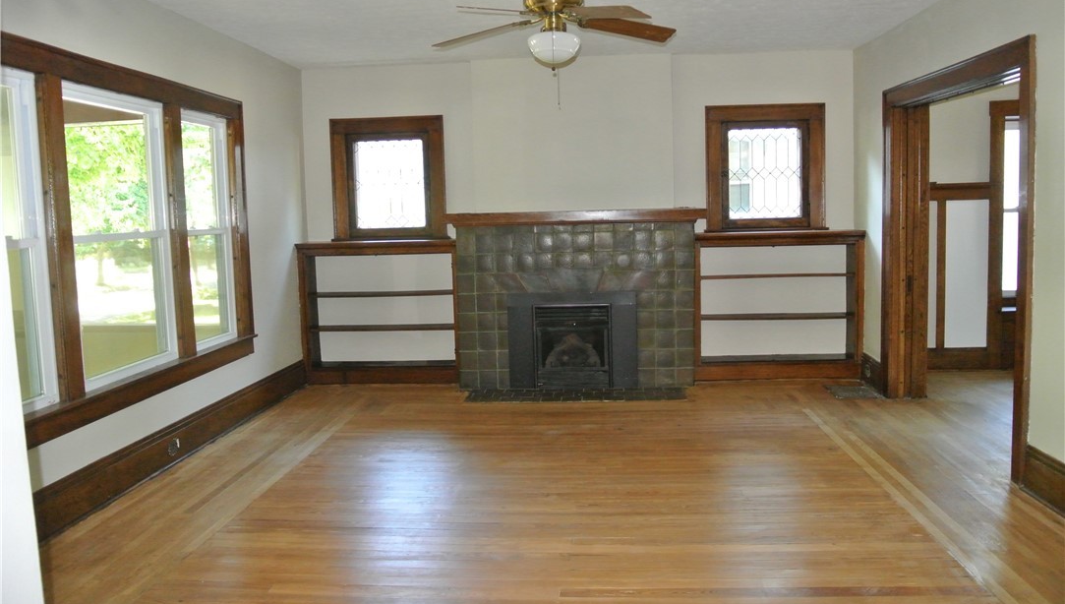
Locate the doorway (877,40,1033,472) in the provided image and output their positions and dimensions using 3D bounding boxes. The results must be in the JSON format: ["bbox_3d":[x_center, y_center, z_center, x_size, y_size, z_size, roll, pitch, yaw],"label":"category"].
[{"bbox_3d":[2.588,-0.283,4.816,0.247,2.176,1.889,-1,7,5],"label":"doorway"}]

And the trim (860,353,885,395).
[{"bbox_3d":[2.604,0.550,6.126,0.031,0.225,0.503,-1,7,5],"label":"trim"}]

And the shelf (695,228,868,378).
[{"bbox_3d":[1.978,0.024,6.541,1.334,1.206,0.337,-1,7,5],"label":"shelf"}]

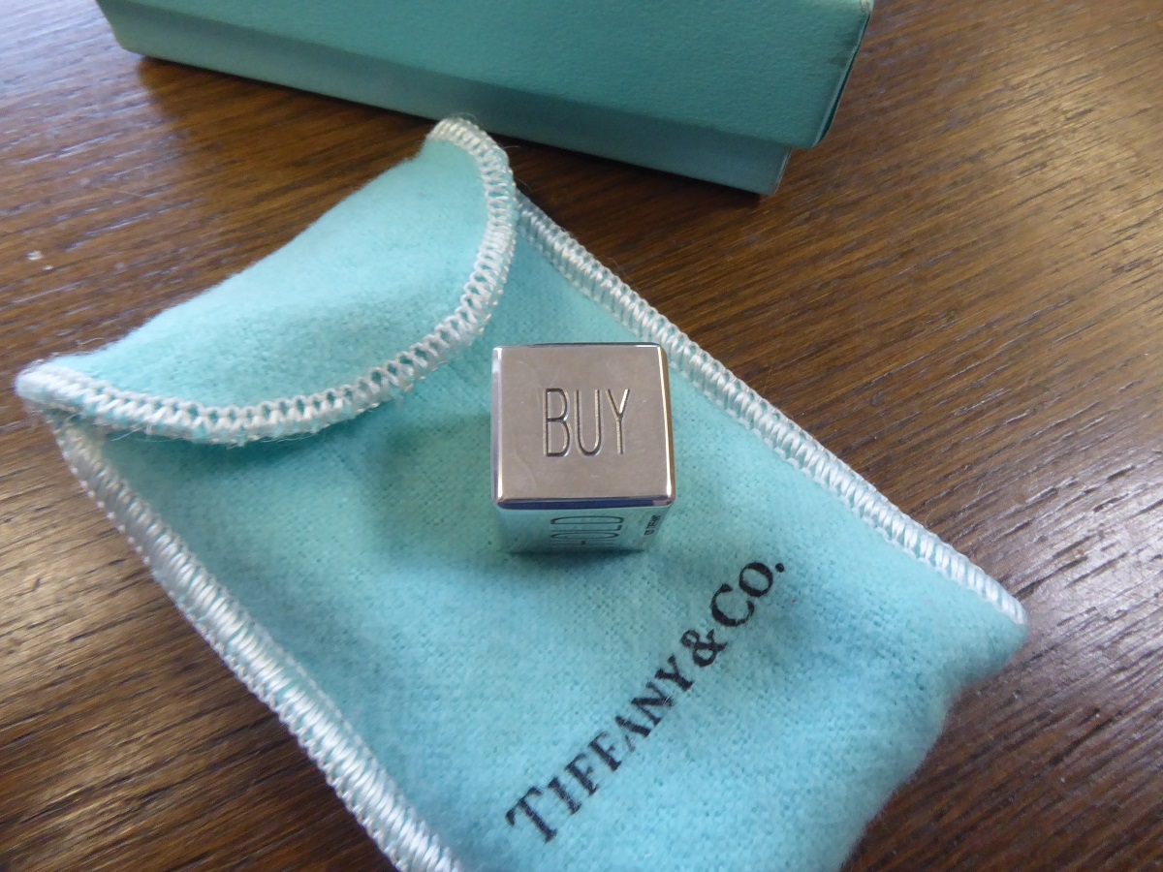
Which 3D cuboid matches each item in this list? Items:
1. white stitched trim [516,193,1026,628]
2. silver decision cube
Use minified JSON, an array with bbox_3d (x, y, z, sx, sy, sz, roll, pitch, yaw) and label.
[{"bbox_3d":[0.017,-0.006,0.101,0.006,0.003,0.087,-41,72,-20],"label":"white stitched trim"},{"bbox_3d":[0.000,0.002,0.085,0.017,0.017,0.017,-1,68,-3],"label":"silver decision cube"}]

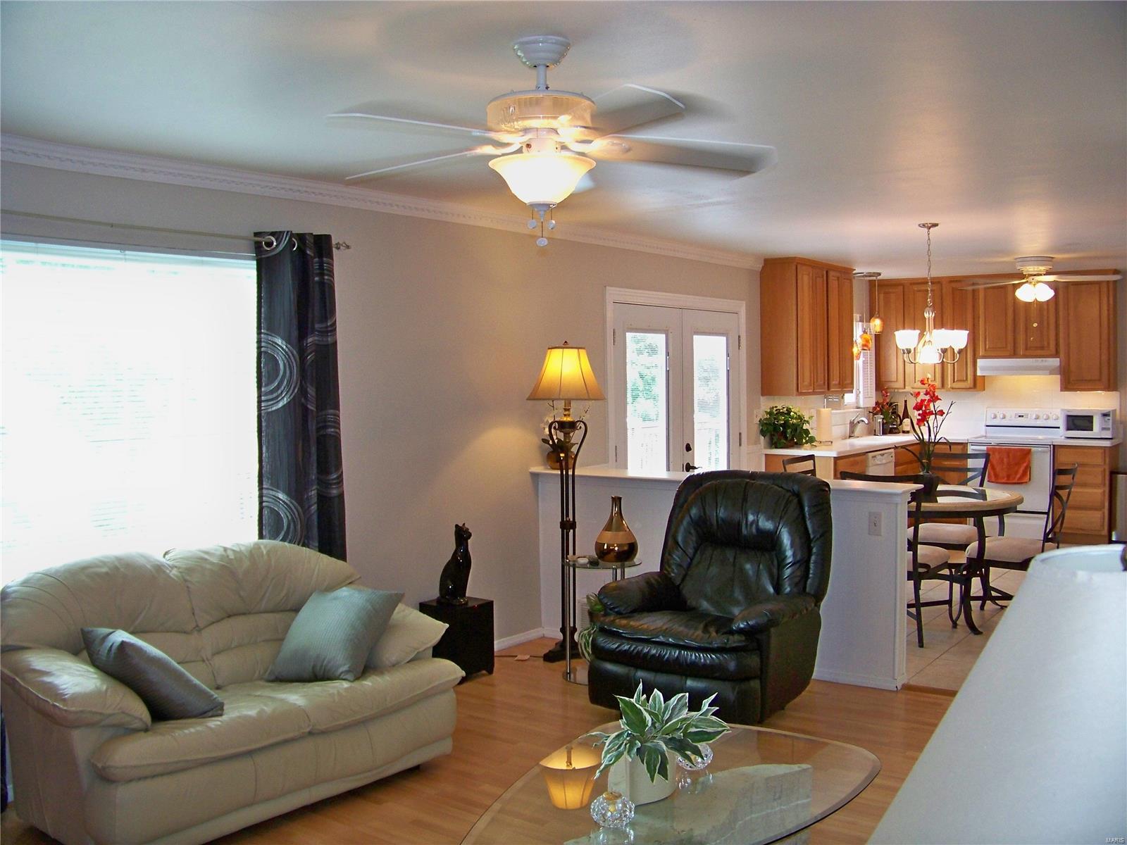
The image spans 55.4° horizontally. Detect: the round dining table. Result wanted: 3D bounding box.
[{"bbox_3d":[2.319,0.820,6.629,1.040,0.770,1.040,-1,3,0],"label":"round dining table"}]

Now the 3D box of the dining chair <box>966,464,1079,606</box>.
[{"bbox_3d":[2.655,0.711,6.266,0.580,0.950,0.490,1,3,38],"label":"dining chair"}]

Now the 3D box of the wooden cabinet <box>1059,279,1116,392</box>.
[{"bbox_3d":[4.950,-0.830,10.127,0.430,1.070,0.320,1,3,36],"label":"wooden cabinet"}]

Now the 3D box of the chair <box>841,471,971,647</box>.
[{"bbox_3d":[1.914,0.735,6.093,0.490,0.955,0.600,1,3,38],"label":"chair"}]

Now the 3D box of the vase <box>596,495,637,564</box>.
[{"bbox_3d":[0.283,0.578,5.849,0.235,0.357,0.235,-1,3,3],"label":"vase"}]

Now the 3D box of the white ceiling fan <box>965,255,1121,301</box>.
[{"bbox_3d":[3.968,-1.180,8.920,1.240,0.370,1.270,0,3,24],"label":"white ceiling fan"}]

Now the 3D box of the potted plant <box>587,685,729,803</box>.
[{"bbox_3d":[0.261,0.880,2.994,0.385,0.310,0.360,-1,3,5],"label":"potted plant"}]

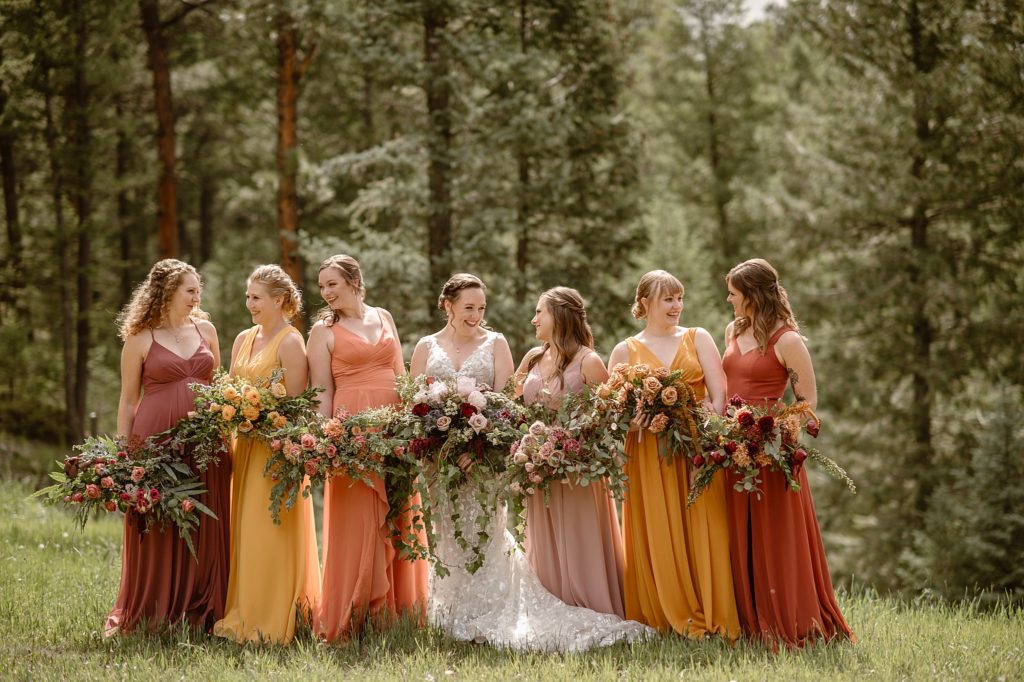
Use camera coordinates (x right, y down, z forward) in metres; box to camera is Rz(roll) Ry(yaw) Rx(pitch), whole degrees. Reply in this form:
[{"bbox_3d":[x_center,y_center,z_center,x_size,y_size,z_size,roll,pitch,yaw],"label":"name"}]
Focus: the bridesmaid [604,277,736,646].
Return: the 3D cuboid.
[{"bbox_3d":[0.715,0.511,10.700,0.570,1.647,0.500,0,1,-8],"label":"bridesmaid"}]

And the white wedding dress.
[{"bbox_3d":[0.110,0.646,10.380,0.990,1.383,0.680,0,1,-2],"label":"white wedding dress"}]

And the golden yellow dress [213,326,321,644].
[{"bbox_3d":[-1.082,0.643,10.650,0.480,1.414,0.460,0,1,32],"label":"golden yellow dress"}]

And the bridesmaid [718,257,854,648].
[{"bbox_3d":[1.190,0.484,10.400,0.530,1.678,0.480,0,1,30],"label":"bridesmaid"}]

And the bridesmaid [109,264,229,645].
[{"bbox_3d":[-1.535,0.480,10.800,0.550,1.698,0.480,0,1,-27],"label":"bridesmaid"}]

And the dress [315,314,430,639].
[{"bbox_3d":[-0.622,0.609,10.700,0.500,1.488,0.460,0,1,-25],"label":"dress"}]

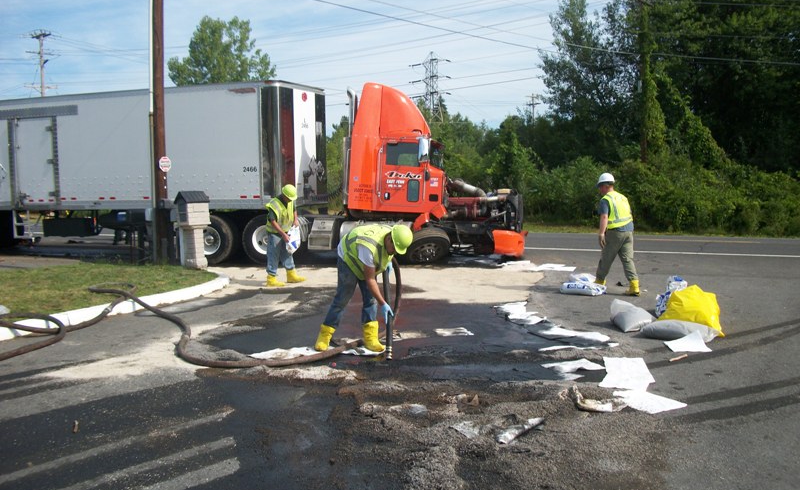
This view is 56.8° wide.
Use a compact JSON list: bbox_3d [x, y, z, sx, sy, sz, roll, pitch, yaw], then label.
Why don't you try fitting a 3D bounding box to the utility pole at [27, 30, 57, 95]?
[{"bbox_3d":[-22.692,-7.591,47.525,2.100,12.000,0.500,-3,5,-24],"label":"utility pole"}]

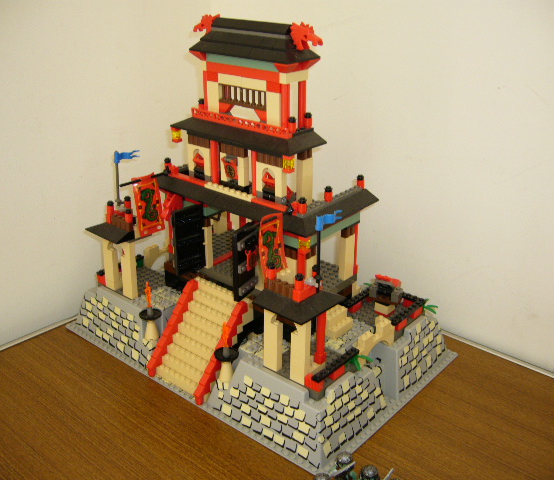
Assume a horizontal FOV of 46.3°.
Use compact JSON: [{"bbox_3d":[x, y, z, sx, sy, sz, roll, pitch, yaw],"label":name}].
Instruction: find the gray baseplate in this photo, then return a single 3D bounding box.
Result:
[{"bbox_3d":[-0.024,0.090,0.741,0.384,0.059,0.256,19,29,36],"label":"gray baseplate"}]

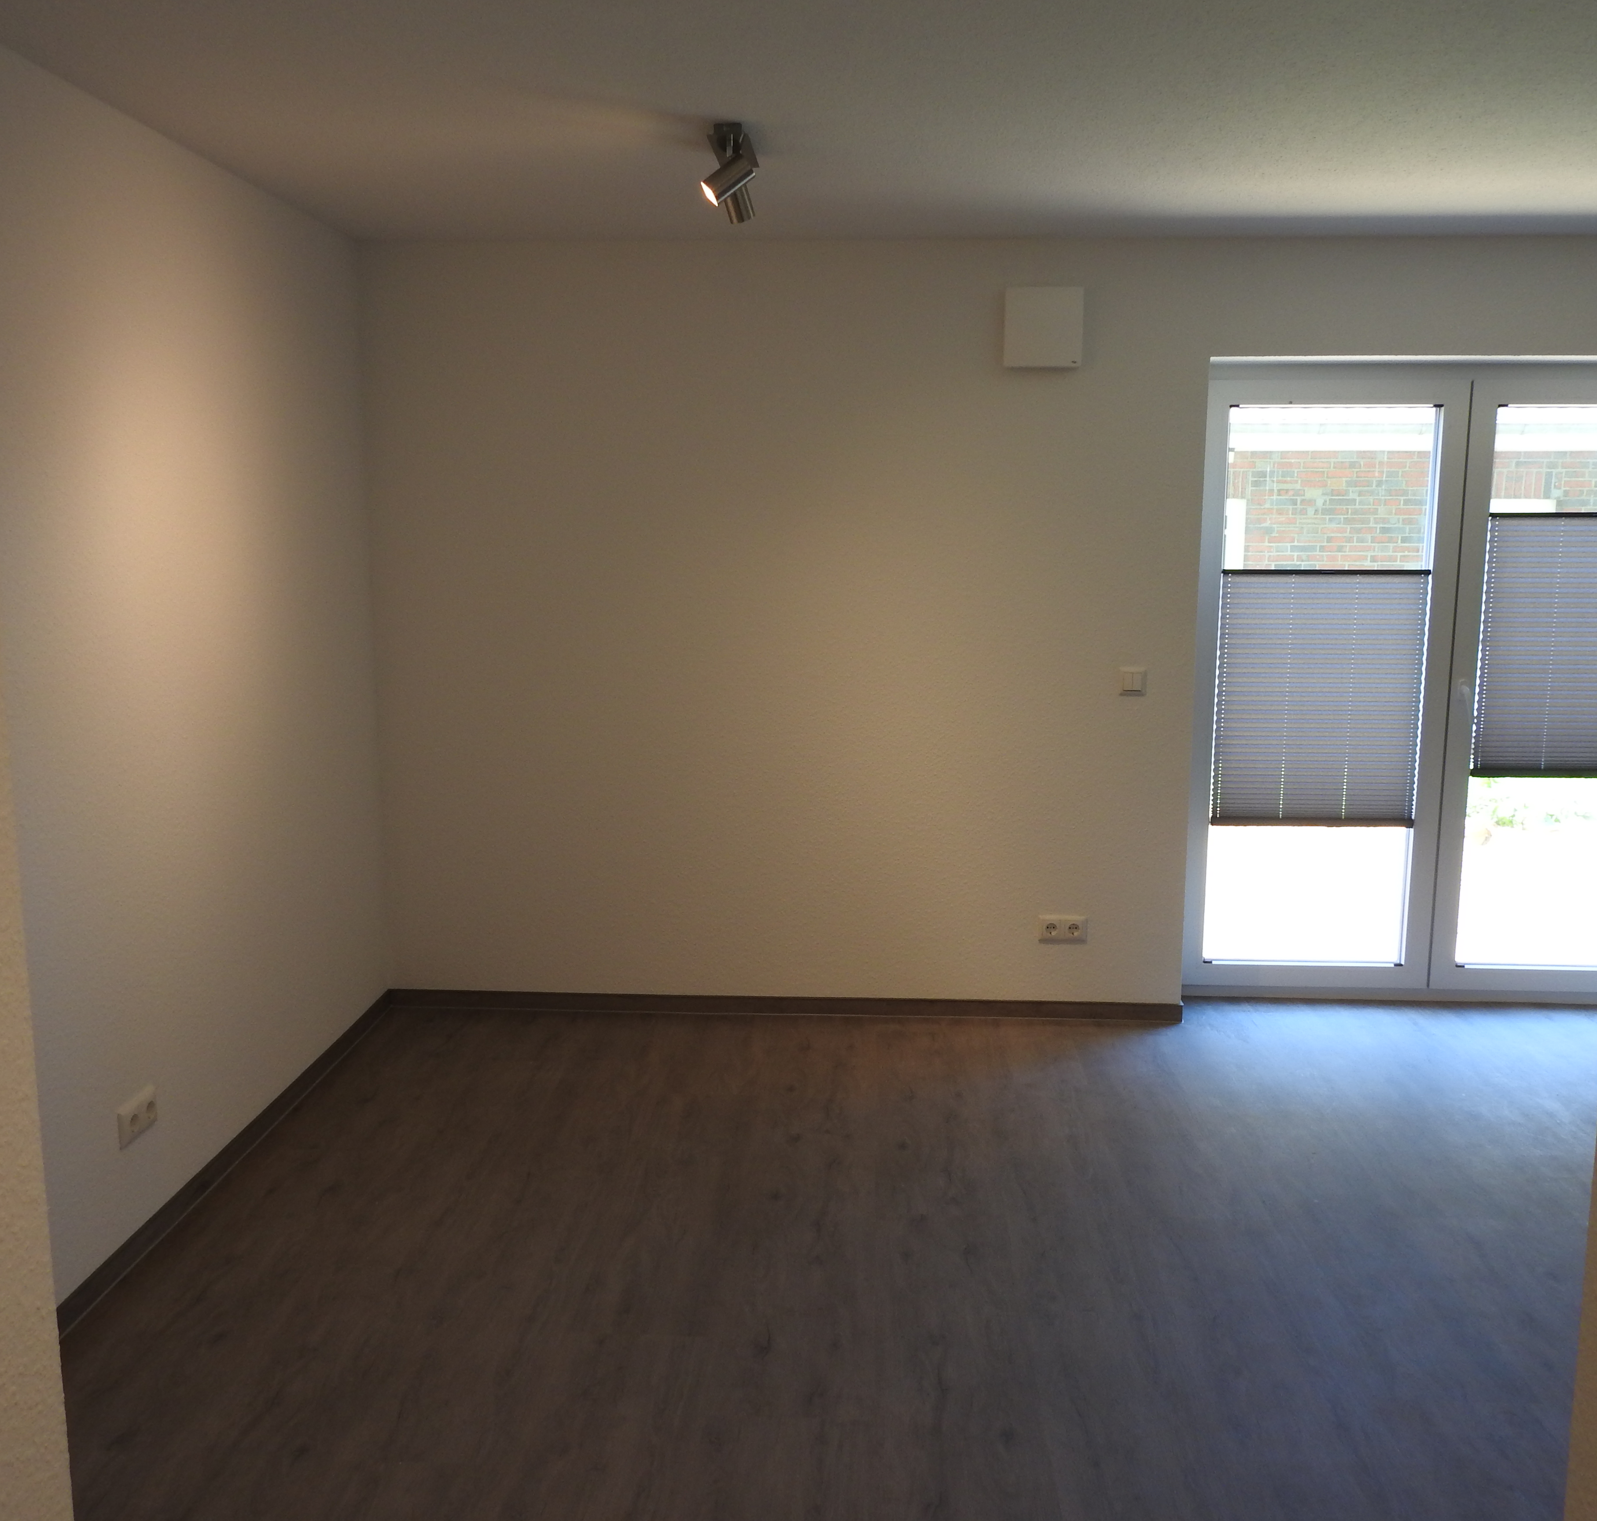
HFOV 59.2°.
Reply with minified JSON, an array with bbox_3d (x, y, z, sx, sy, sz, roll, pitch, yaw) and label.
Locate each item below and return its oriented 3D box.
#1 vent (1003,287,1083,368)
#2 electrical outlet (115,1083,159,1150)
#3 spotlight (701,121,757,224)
[{"bbox_3d":[0.734,-1.294,4.214,0.231,0.229,0.050,1,9,3],"label":"vent"},{"bbox_3d":[-1.434,0.780,3.069,0.013,0.082,0.153,1,9,3],"label":"electrical outlet"},{"bbox_3d":[-0.155,-1.333,3.246,0.120,0.158,0.330,1,9,3],"label":"spotlight"}]

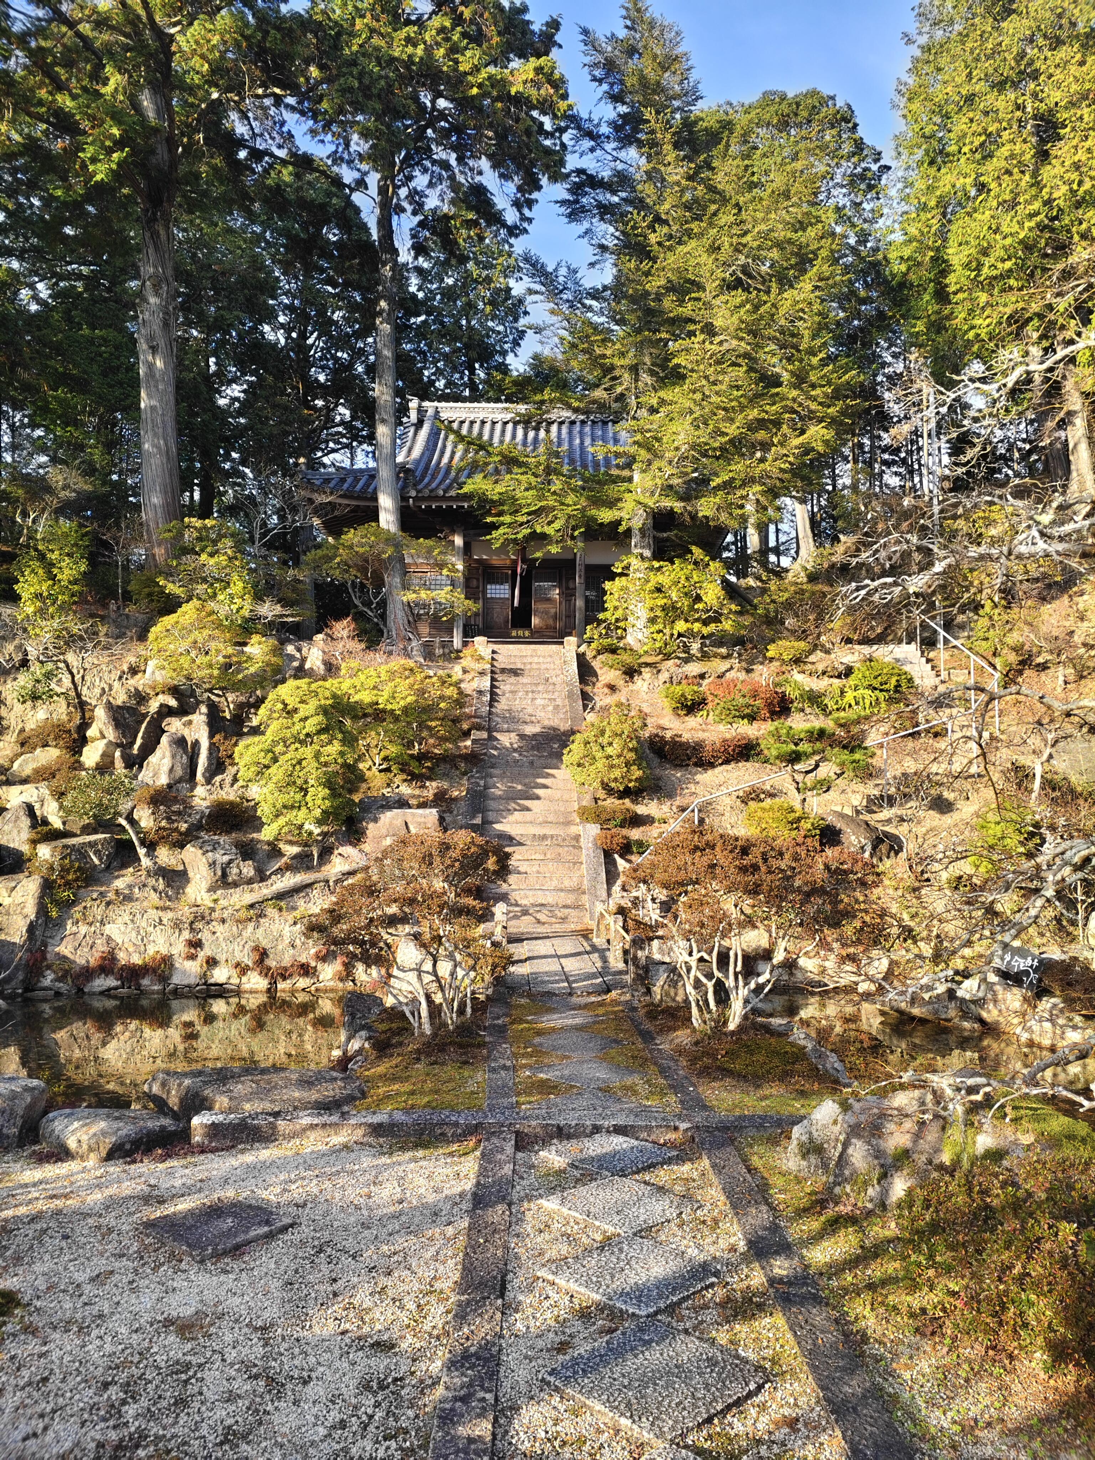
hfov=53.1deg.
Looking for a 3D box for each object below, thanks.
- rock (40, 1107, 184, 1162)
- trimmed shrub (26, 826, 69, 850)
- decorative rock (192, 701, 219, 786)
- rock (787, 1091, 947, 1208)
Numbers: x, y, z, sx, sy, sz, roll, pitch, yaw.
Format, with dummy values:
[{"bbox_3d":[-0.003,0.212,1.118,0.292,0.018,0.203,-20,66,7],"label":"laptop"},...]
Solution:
[{"bbox_3d":[-2.016,1.880,5.120,0.630,0.180,0.440,0,-4,-3],"label":"rock"},{"bbox_3d":[-6.066,1.304,13.300,0.480,0.330,0.480,0,-4,-3],"label":"trimmed shrub"},{"bbox_3d":[-5.367,0.206,17.200,0.409,1.316,0.500,0,-1,0],"label":"decorative rock"},{"bbox_3d":[1.675,2.100,5.750,0.830,0.430,0.700,0,-1,0],"label":"rock"}]

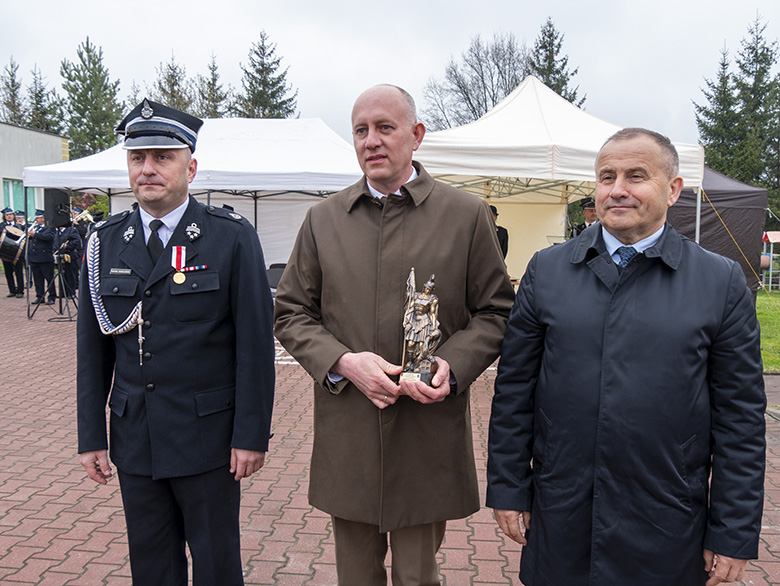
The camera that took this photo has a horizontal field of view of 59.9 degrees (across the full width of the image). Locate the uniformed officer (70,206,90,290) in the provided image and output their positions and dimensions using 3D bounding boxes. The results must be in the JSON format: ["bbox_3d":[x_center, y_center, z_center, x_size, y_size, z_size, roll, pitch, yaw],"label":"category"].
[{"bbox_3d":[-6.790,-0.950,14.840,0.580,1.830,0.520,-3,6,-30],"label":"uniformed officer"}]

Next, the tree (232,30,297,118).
[{"bbox_3d":[-6.202,-7.359,33.427,4.300,10.757,4.300,1,6,0],"label":"tree"}]

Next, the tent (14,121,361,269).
[{"bbox_3d":[-2.756,-1.386,12.064,6.000,3.380,3.020,1,6,3],"label":"tent"}]

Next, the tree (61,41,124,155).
[{"bbox_3d":[-11.768,-5.635,26.576,3.300,8.598,3.300,1,6,0],"label":"tree"}]

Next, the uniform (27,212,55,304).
[{"bbox_3d":[-6.553,-0.695,12.755,0.600,1.760,0.520,5,7,37],"label":"uniform"}]

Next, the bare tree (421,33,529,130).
[{"bbox_3d":[5.027,-8.660,39.309,7.000,12.420,6.500,1,6,0],"label":"bare tree"}]

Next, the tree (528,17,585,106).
[{"bbox_3d":[7.872,-7.589,33.384,4.500,11.587,4.500,1,6,0],"label":"tree"}]

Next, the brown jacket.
[{"bbox_3d":[0.012,0.148,1.760,0.610,0.985,0.400,1,6,7],"label":"brown jacket"}]

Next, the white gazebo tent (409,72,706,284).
[{"bbox_3d":[1.742,-1.086,9.813,3.020,3.360,5.900,1,6,2],"label":"white gazebo tent"}]

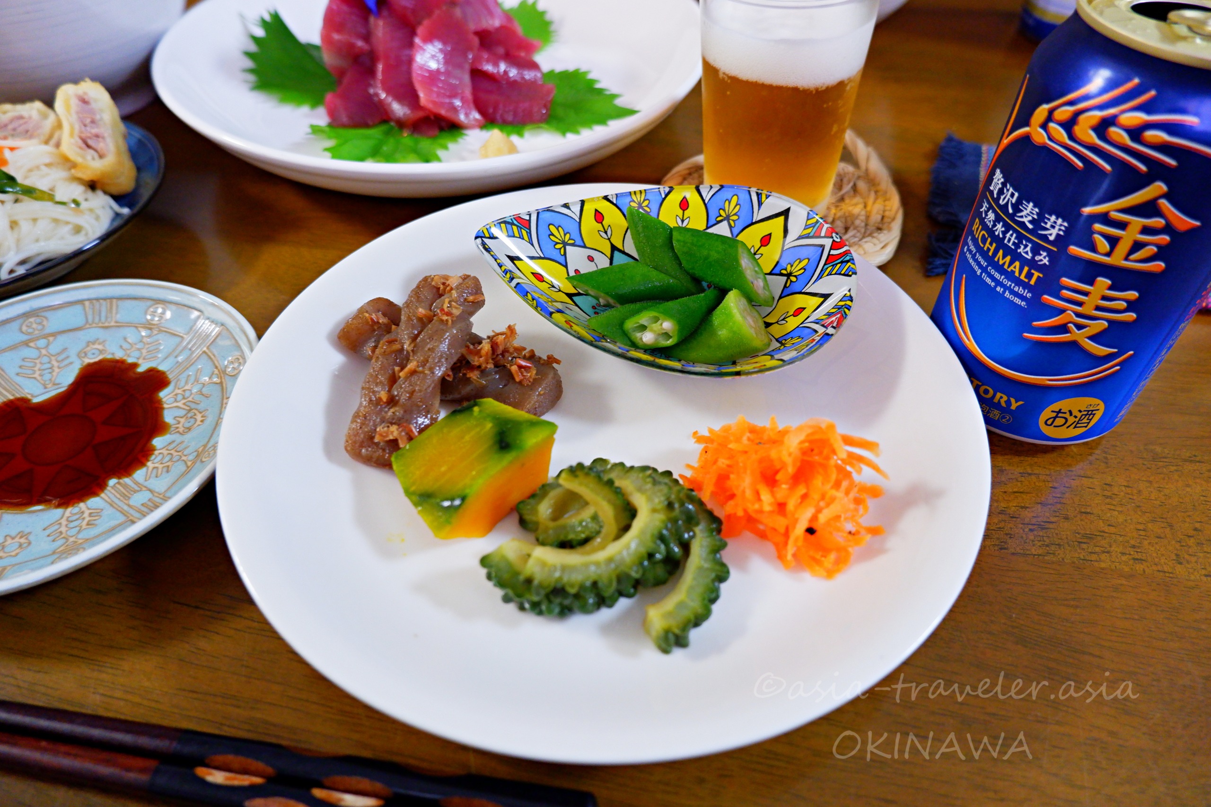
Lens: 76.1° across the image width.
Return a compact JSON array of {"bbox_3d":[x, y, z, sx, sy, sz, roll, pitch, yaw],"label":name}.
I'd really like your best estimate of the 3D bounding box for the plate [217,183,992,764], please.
[{"bbox_3d":[0.000,0.002,0.243,0.222,0.025,0.222,0,47,0],"label":"plate"}]

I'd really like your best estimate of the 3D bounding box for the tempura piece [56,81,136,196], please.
[{"bbox_3d":[-0.204,-0.106,0.310,0.022,0.039,0.024,-26,11,-18],"label":"tempura piece"}]

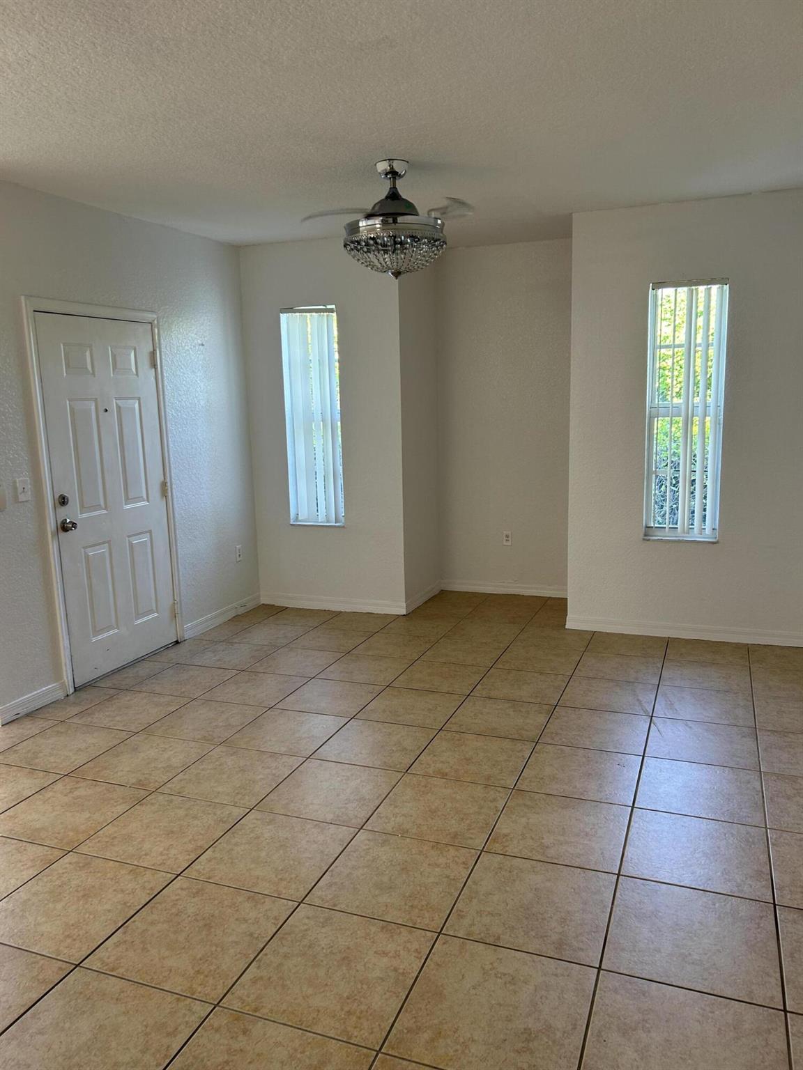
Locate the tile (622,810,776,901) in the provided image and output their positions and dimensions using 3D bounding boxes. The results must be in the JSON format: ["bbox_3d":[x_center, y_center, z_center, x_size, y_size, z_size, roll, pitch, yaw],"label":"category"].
[{"bbox_3d":[0.999,1.073,2.721,0.451,0.010,0.453,2,10,21],"label":"tile"}]

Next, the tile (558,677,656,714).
[{"bbox_3d":[1.080,0.834,4.182,0.457,0.010,0.457,2,10,21],"label":"tile"}]

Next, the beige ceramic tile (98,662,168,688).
[{"bbox_3d":[-1.561,0.819,4.693,0.275,0.015,0.452,2,10,21],"label":"beige ceramic tile"}]

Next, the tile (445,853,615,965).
[{"bbox_3d":[0.411,1.145,2.492,0.457,0.010,0.457,2,10,21],"label":"tile"}]

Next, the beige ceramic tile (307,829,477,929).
[{"bbox_3d":[-0.018,1.124,2.643,0.453,0.012,0.453,2,10,21],"label":"beige ceramic tile"}]

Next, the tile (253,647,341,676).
[{"bbox_3d":[-0.629,0.769,4.812,0.452,0.015,0.452,2,10,21],"label":"tile"}]

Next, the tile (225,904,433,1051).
[{"bbox_3d":[-0.186,1.208,2.237,0.457,0.010,0.457,2,10,21],"label":"tile"}]

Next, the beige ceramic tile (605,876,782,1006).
[{"bbox_3d":[0.832,1.151,2.302,0.452,0.012,0.452,2,10,21],"label":"beige ceramic tile"}]

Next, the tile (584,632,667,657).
[{"bbox_3d":[1.405,0.677,4.988,0.453,0.012,0.440,2,10,21],"label":"tile"}]

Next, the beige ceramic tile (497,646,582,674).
[{"bbox_3d":[0.814,0.738,4.741,0.453,0.012,0.453,2,10,21],"label":"beige ceramic tile"}]

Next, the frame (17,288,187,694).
[{"bbox_3d":[-1.708,-0.252,4.686,0.120,2.100,1.049,2,10,21],"label":"frame"}]

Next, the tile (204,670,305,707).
[{"bbox_3d":[-0.798,0.847,4.401,0.453,0.012,0.453,2,10,21],"label":"tile"}]

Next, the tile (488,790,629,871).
[{"bbox_3d":[0.574,1.058,2.886,0.451,0.010,0.453,2,10,21],"label":"tile"}]

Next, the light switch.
[{"bbox_3d":[-1.910,-0.227,4.080,0.013,0.114,0.072,2,10,22],"label":"light switch"}]

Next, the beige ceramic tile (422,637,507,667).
[{"bbox_3d":[0.388,0.723,4.898,0.452,0.012,0.452,2,10,21],"label":"beige ceramic tile"}]

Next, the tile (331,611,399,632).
[{"bbox_3d":[-0.296,0.615,5.650,0.452,0.015,0.452,2,10,21],"label":"tile"}]

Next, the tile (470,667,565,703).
[{"bbox_3d":[0.648,0.815,4.313,0.452,0.015,0.452,2,10,21],"label":"tile"}]

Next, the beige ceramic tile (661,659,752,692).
[{"bbox_3d":[1.665,0.768,4.399,0.452,0.015,0.452,2,10,21],"label":"beige ceramic tile"}]

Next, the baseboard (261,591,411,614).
[{"bbox_3d":[-0.520,0.517,6.035,1.212,0.085,0.015,2,10,21],"label":"baseboard"}]

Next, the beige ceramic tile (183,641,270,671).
[{"bbox_3d":[-1.053,0.750,4.969,0.451,0.010,0.453,2,10,21],"label":"beige ceramic tile"}]

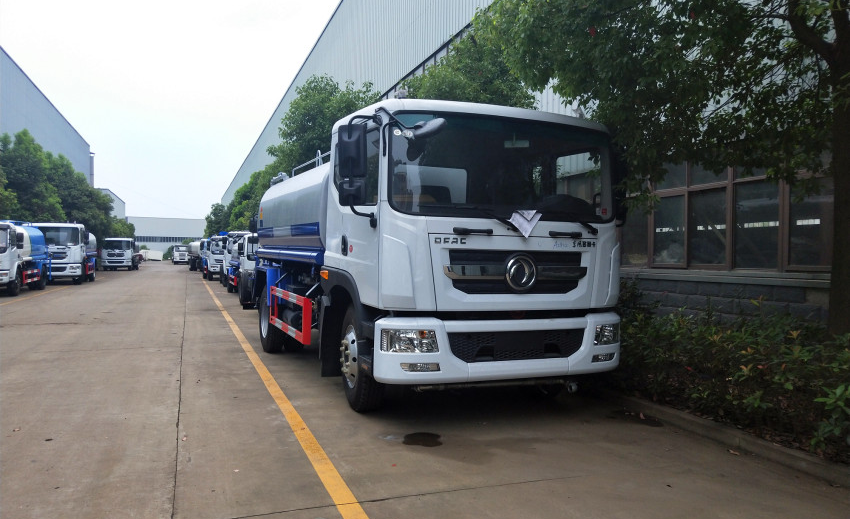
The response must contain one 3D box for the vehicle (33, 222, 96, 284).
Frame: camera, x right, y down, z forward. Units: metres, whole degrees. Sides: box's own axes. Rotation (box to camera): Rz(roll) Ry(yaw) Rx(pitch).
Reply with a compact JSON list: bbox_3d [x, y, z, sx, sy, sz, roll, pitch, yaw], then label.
[{"bbox_3d":[-18.384,-0.288,31.143,2.450,2.900,7.000,1,0,-22],"label":"vehicle"}]

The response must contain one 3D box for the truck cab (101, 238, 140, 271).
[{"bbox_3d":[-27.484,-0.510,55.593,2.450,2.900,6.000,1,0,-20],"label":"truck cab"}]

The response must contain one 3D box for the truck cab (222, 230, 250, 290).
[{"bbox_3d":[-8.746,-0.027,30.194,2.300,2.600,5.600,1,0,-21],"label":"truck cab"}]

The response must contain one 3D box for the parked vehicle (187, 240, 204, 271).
[{"bbox_3d":[-19.034,-0.411,54.393,2.450,2.900,6.800,0,0,-29],"label":"parked vehicle"}]

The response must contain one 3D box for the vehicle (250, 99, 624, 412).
[{"bbox_3d":[-0.604,-0.005,8.583,2.500,2.950,7.200,1,0,-24],"label":"vehicle"}]

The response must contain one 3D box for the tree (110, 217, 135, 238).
[{"bbox_3d":[-38.604,-2.395,77.985,5.000,6.200,5.000,1,0,-21],"label":"tree"}]

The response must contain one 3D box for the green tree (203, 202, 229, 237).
[{"bbox_3d":[-28.750,-3.526,85.979,5.000,8.600,5.000,1,0,-21],"label":"green tree"}]

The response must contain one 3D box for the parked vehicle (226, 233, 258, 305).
[{"bbox_3d":[-5.427,0.155,21.094,2.200,2.400,6.300,1,0,-21],"label":"parked vehicle"}]

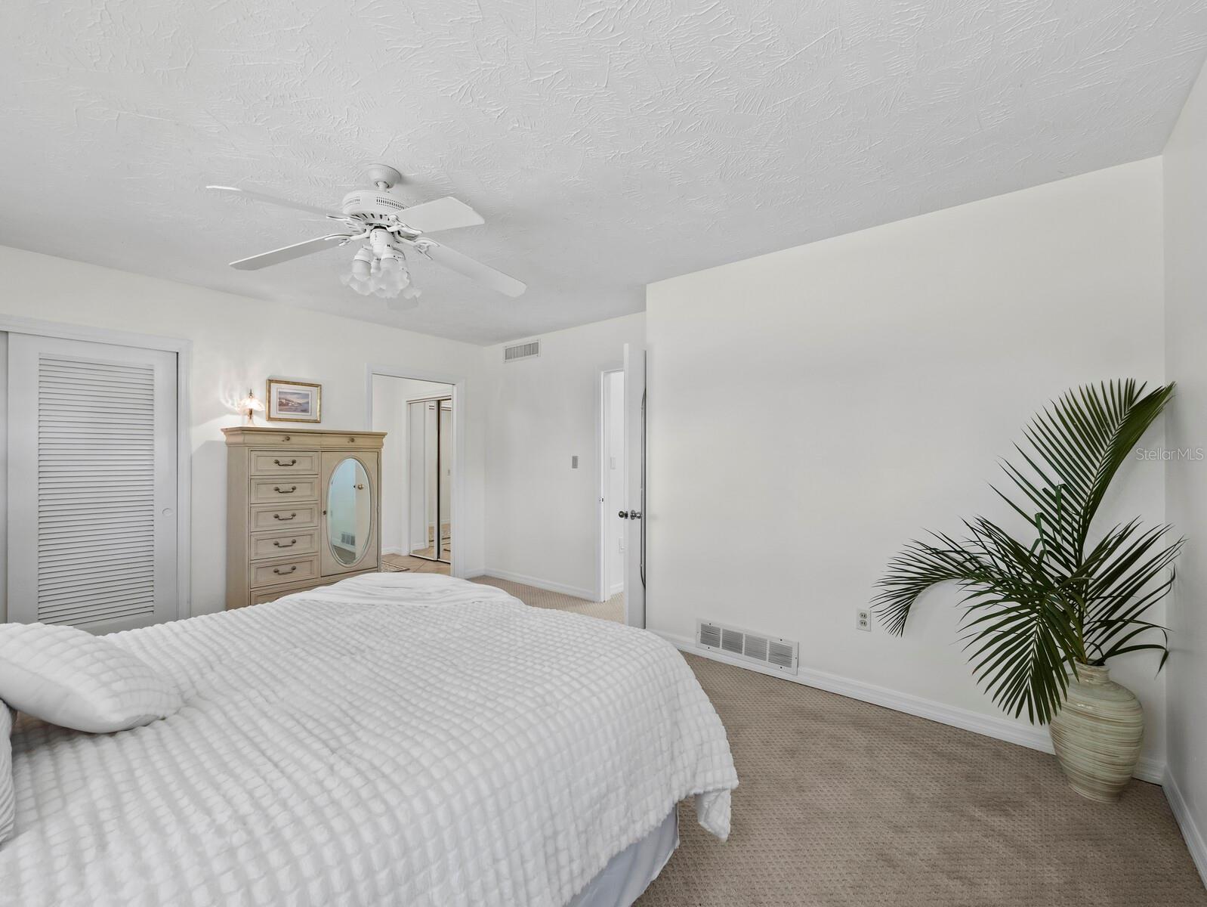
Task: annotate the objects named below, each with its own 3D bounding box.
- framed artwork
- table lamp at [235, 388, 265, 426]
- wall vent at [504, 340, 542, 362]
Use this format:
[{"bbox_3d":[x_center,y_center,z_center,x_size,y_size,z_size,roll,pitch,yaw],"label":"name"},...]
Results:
[{"bbox_3d":[-2.422,-0.399,3.836,0.030,0.310,0.385,0,0,38],"label":"framed artwork"},{"bbox_3d":[-2.504,-0.313,3.462,0.170,0.295,0.170,0,0,38],"label":"table lamp"},{"bbox_3d":[-0.823,-1.028,4.927,0.540,0.175,0.020,0,0,38],"label":"wall vent"}]

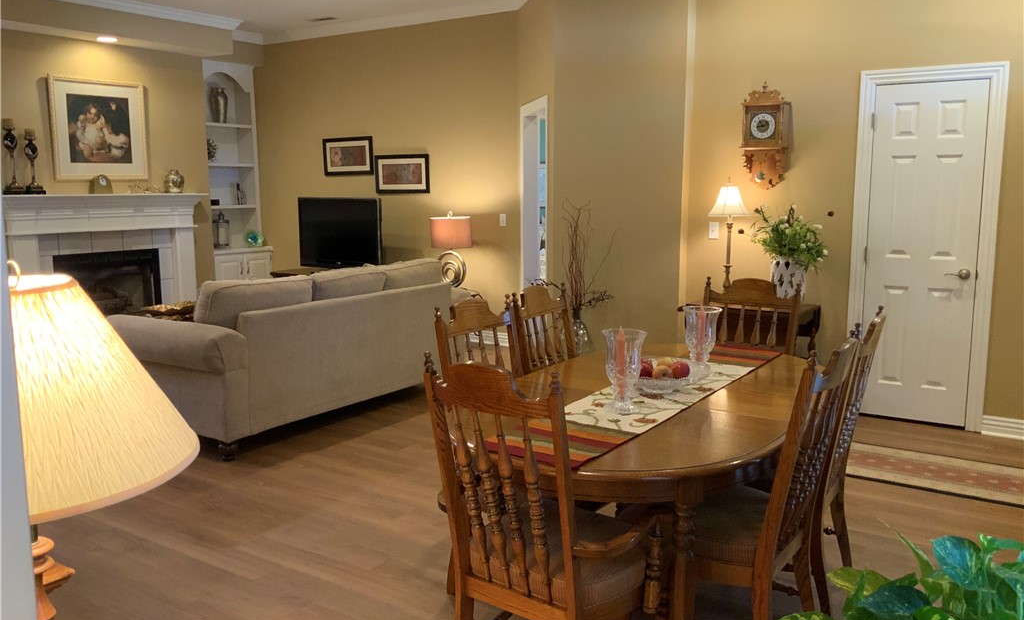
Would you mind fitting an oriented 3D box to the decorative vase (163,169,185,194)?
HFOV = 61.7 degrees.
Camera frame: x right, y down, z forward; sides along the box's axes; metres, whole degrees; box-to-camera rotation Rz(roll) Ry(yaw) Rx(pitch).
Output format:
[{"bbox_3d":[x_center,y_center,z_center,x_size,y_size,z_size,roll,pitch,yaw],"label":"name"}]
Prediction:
[{"bbox_3d":[-3.194,-1.207,8.103,0.185,0.225,0.185,5,10,33],"label":"decorative vase"}]

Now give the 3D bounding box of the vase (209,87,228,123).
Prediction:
[{"bbox_3d":[-3.075,-2.148,8.989,0.205,0.385,0.205,5,10,33],"label":"vase"}]

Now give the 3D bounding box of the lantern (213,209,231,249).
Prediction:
[{"bbox_3d":[-3.064,-0.846,9.051,0.135,0.390,0.135,-8,11,-41],"label":"lantern"}]

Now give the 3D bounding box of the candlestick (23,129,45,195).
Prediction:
[{"bbox_3d":[-3.906,-1.200,7.011,0.145,0.540,0.145,5,10,33],"label":"candlestick"}]

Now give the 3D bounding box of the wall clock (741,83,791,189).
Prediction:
[{"bbox_3d":[1.617,-1.118,5.508,0.270,0.680,0.150,5,10,33],"label":"wall clock"}]

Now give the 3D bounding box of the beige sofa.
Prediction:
[{"bbox_3d":[-1.363,0.180,5.713,1.060,0.910,2.290,5,10,33],"label":"beige sofa"}]

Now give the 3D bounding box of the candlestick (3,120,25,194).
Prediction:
[{"bbox_3d":[-3.965,-1.213,6.807,0.120,0.600,0.120,5,10,33],"label":"candlestick"}]

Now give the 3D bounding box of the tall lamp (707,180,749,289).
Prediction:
[{"bbox_3d":[1.394,-0.436,5.543,0.280,0.800,0.280,5,10,33],"label":"tall lamp"}]

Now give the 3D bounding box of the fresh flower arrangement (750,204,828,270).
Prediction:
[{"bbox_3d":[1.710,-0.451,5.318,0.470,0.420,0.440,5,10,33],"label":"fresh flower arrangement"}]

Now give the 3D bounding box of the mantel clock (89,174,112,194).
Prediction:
[{"bbox_3d":[-3.578,-1.090,7.493,0.090,0.170,0.185,5,10,31],"label":"mantel clock"}]

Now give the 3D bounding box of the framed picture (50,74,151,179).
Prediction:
[{"bbox_3d":[-3.643,-1.588,7.618,0.040,0.870,0.870,5,10,33],"label":"framed picture"}]

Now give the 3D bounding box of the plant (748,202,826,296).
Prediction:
[{"bbox_3d":[1.711,-0.332,5.336,0.470,0.640,0.440,5,10,33],"label":"plant"}]

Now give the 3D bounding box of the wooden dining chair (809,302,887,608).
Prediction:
[{"bbox_3d":[0.943,0.516,2.954,0.550,1.040,0.480,5,10,33],"label":"wooden dining chair"}]

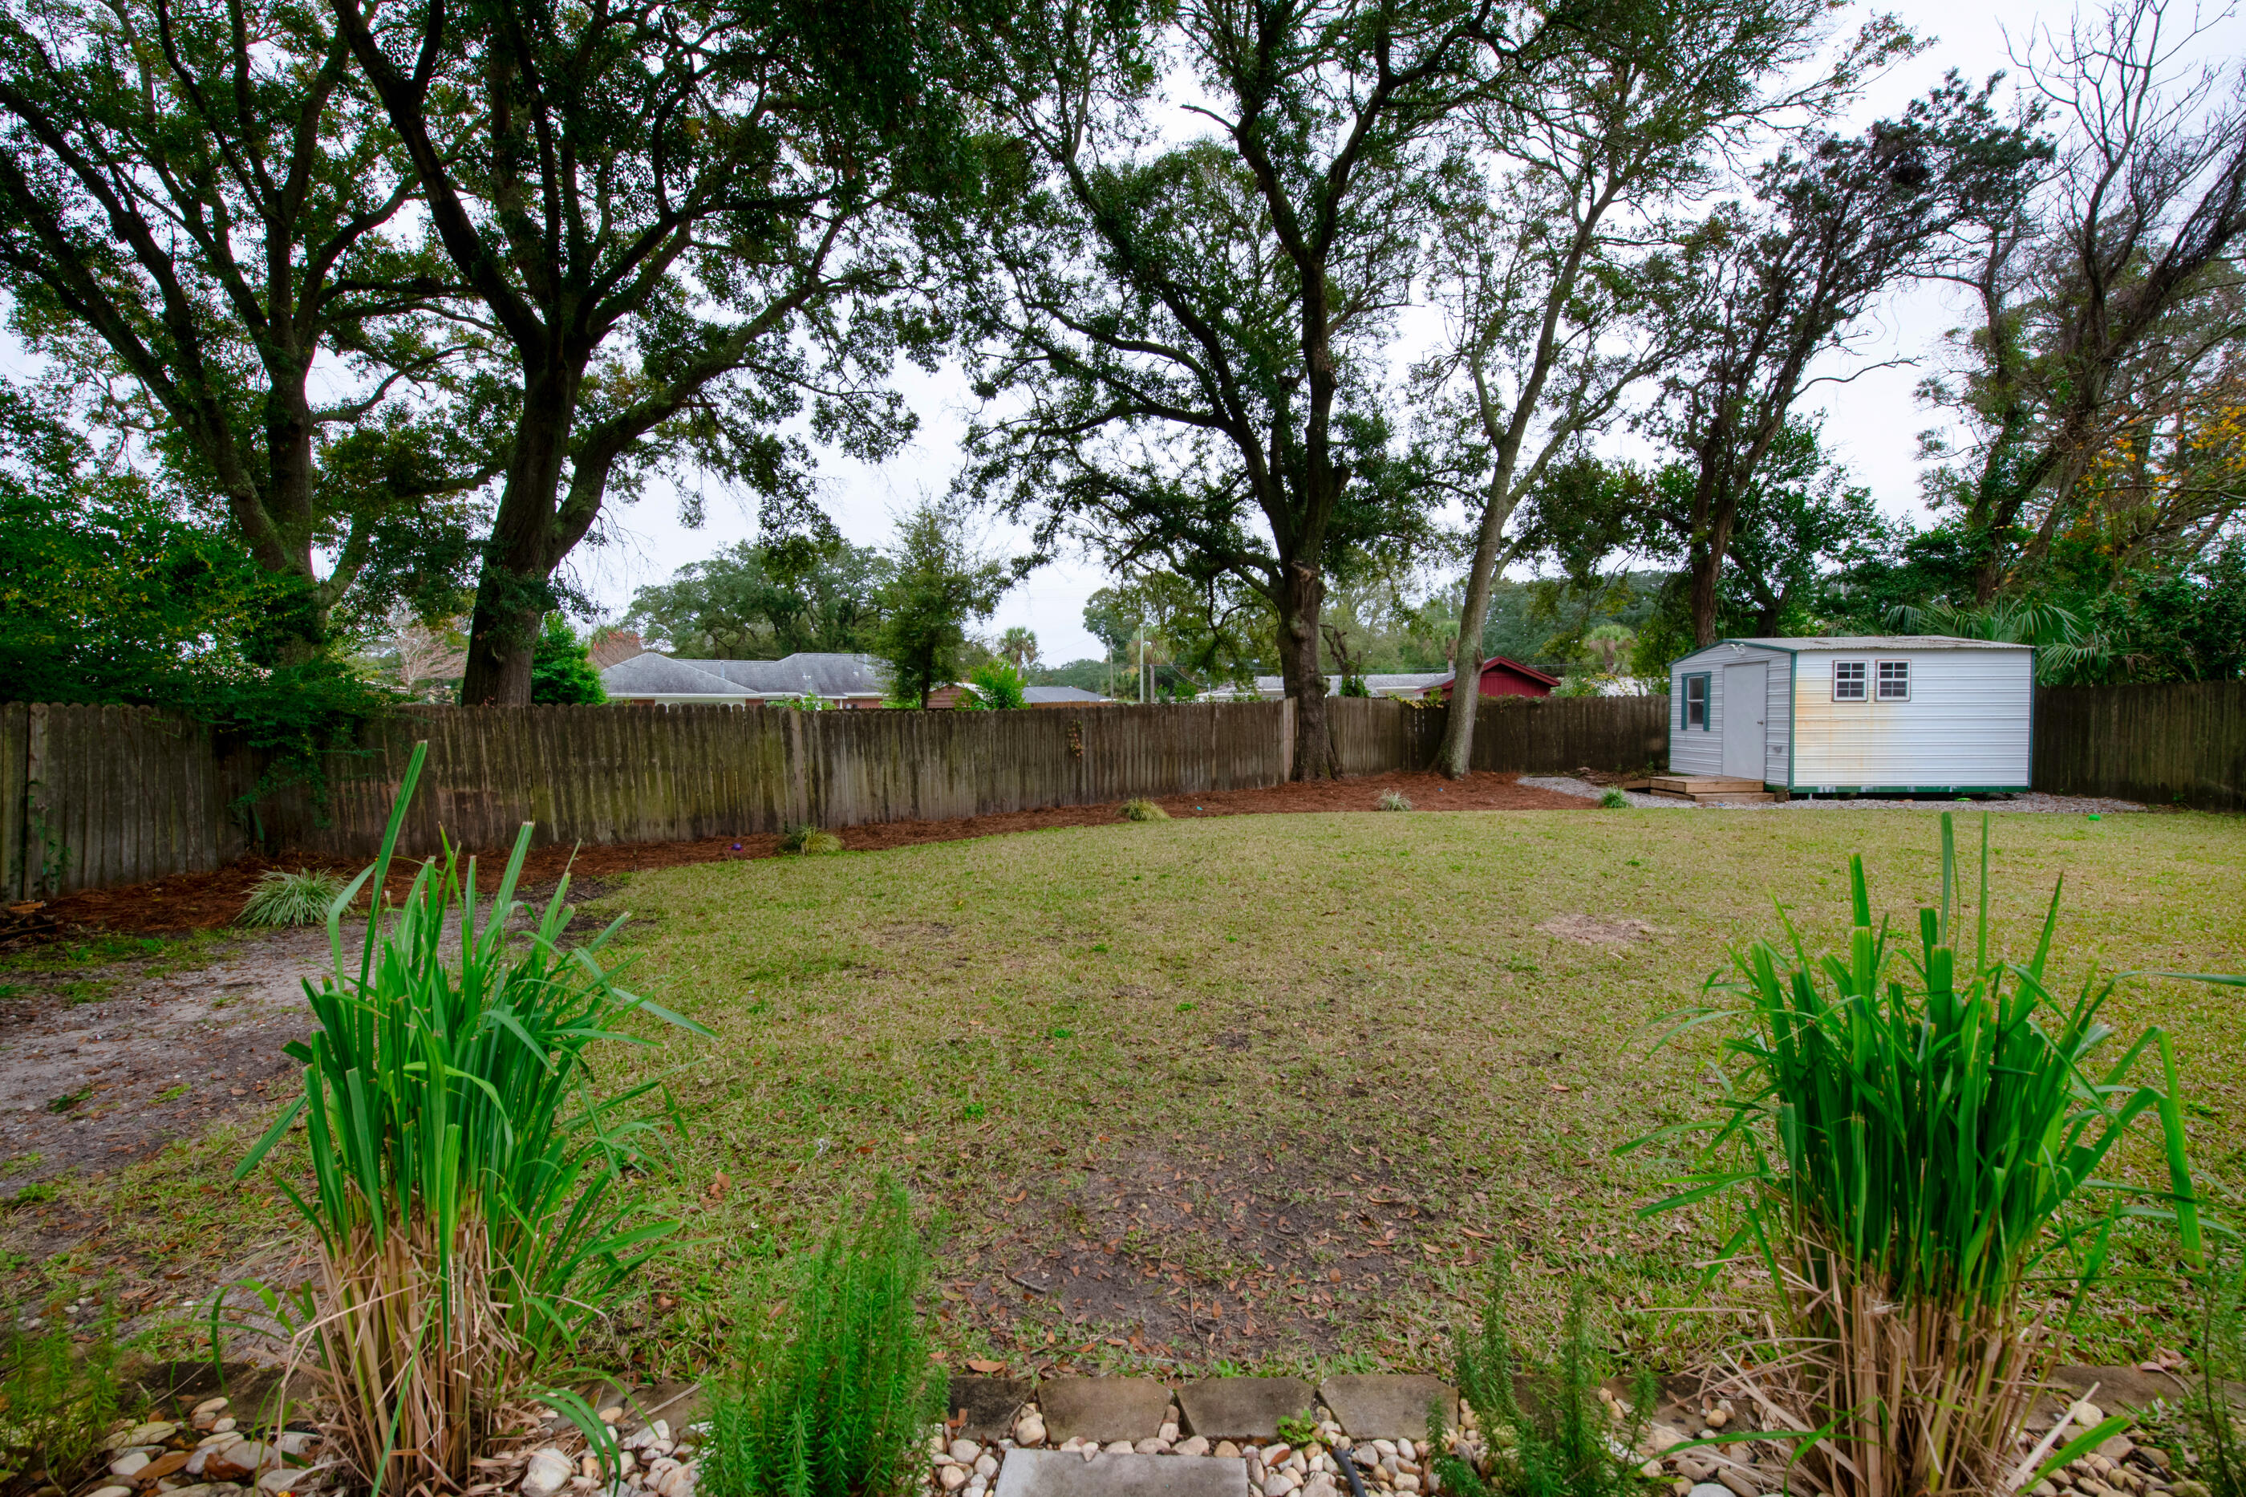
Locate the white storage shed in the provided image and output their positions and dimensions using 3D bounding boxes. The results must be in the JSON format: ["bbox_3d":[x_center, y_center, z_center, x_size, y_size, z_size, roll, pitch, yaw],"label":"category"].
[{"bbox_3d":[12.932,-0.663,16.022,3.500,2.620,3.900,0,2,7],"label":"white storage shed"}]

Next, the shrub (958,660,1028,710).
[{"bbox_3d":[-2.676,-0.456,18.000,1.500,2.700,1.500,-1,2,0],"label":"shrub"}]

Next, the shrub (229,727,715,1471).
[{"bbox_3d":[-1.403,0.734,1.880,0.980,1.460,0.920,-1,2,0],"label":"shrub"}]

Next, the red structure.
[{"bbox_3d":[10.534,-1.101,25.940,3.900,3.000,4.000,0,2,14],"label":"red structure"}]

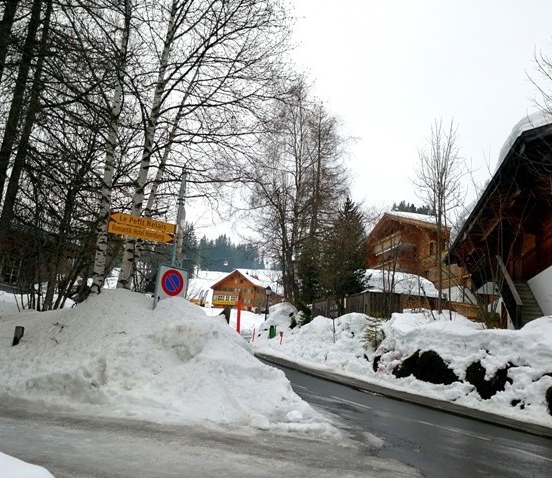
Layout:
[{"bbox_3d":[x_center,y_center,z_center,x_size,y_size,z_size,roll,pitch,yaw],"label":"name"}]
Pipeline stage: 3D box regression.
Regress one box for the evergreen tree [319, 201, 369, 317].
[{"bbox_3d":[4.588,1.200,32.644,3.200,7.930,3.200,4,-9,0],"label":"evergreen tree"}]

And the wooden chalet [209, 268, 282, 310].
[{"bbox_3d":[-7.507,12.827,128.829,14.200,10.200,11.500,-2,-11,33],"label":"wooden chalet"}]

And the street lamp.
[{"bbox_3d":[-0.782,6.214,45.308,0.480,3.790,0.480,4,-9,0],"label":"street lamp"}]

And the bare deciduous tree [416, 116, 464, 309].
[{"bbox_3d":[8.241,-1.180,24.810,2.400,9.980,2.400,4,-9,0],"label":"bare deciduous tree"}]

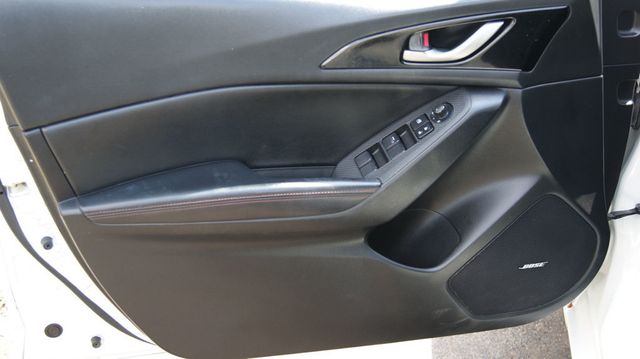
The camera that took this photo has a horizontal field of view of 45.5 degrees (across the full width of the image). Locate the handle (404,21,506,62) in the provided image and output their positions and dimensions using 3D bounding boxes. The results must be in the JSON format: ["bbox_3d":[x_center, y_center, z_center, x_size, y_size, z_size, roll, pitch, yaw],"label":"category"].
[{"bbox_3d":[0.192,-0.199,1.100,0.140,0.053,0.035,0,21,0],"label":"handle"}]

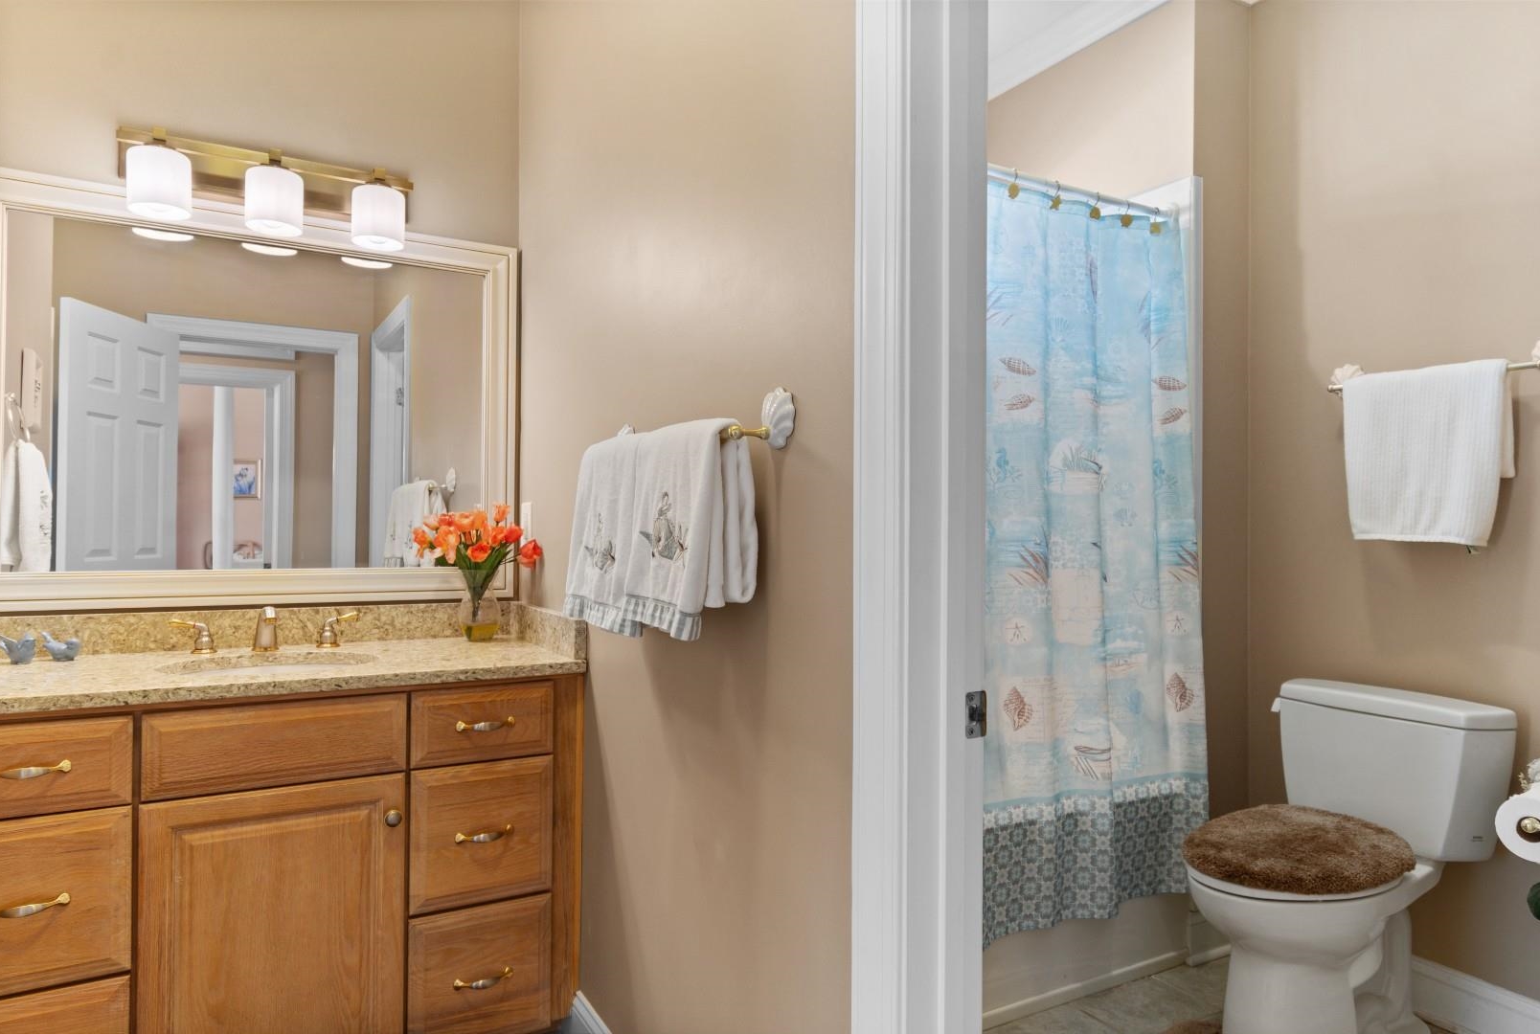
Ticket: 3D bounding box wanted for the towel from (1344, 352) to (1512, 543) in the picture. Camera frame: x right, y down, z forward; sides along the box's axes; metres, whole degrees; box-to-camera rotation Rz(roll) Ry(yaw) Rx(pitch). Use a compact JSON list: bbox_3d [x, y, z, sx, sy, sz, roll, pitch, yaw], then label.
[{"bbox_3d":[1.521,-0.141,2.116,0.090,0.410,0.345,1,-1,-30],"label":"towel"}]

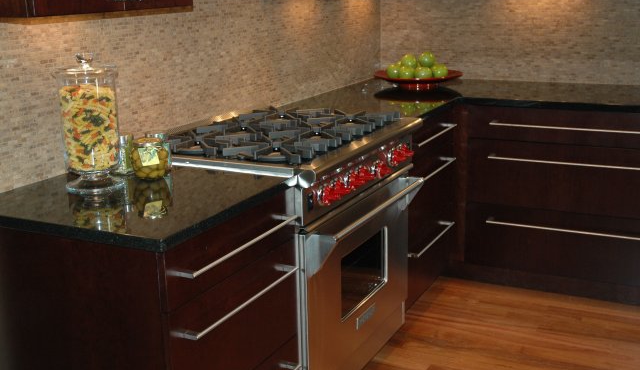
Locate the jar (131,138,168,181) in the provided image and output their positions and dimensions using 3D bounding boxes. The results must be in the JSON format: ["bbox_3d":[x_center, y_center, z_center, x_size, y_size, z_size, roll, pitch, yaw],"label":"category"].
[{"bbox_3d":[-0.487,-0.073,2.334,0.104,0.108,0.104,-4,15,-12],"label":"jar"}]

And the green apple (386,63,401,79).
[{"bbox_3d":[0.375,-0.569,4.117,0.077,0.073,0.077,0,15,5],"label":"green apple"}]

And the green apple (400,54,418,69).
[{"bbox_3d":[0.448,-0.619,4.095,0.077,0.073,0.077,0,15,6],"label":"green apple"}]

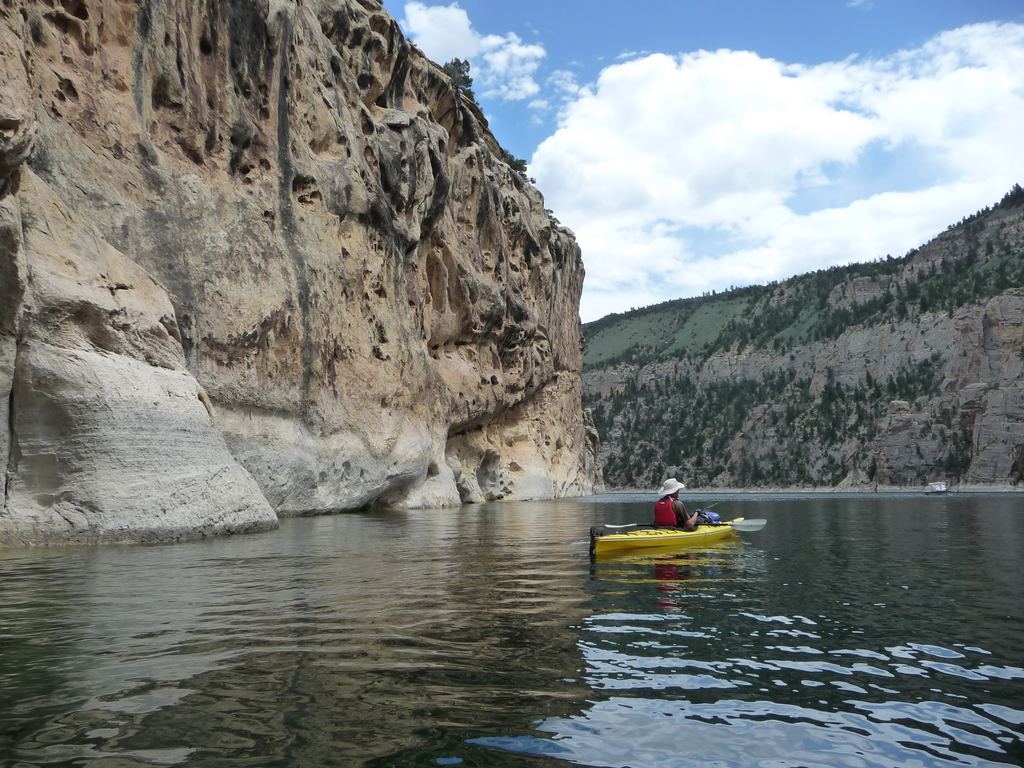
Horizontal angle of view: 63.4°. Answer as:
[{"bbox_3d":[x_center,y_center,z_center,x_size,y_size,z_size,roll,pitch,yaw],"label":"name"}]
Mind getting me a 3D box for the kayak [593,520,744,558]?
[{"bbox_3d":[2.331,2.099,11.509,0.620,0.390,4.744,-5,-9,36],"label":"kayak"}]

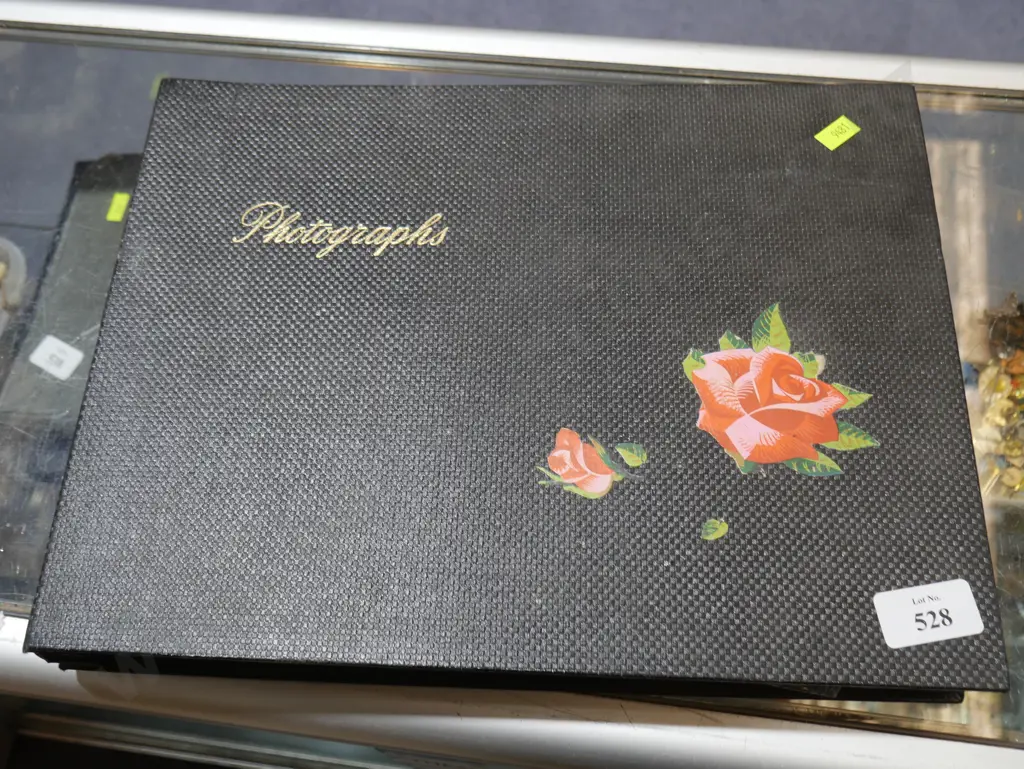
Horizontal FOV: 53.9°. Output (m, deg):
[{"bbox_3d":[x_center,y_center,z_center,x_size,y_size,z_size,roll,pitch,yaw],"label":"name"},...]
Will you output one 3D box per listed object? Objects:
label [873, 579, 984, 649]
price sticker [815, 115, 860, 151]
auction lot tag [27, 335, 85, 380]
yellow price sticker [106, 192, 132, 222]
[{"bbox_3d":[0.161,0.088,0.389,0.038,0.001,0.021,-9,65,-2],"label":"label"},{"bbox_3d":[0.158,-0.122,0.488,0.021,0.001,0.012,-37,69,-14],"label":"price sticker"},{"bbox_3d":[-0.292,-0.018,0.645,0.038,0.001,0.021,24,74,25],"label":"auction lot tag"},{"bbox_3d":[-0.269,-0.121,0.688,0.012,0.001,0.021,3,66,18],"label":"yellow price sticker"}]

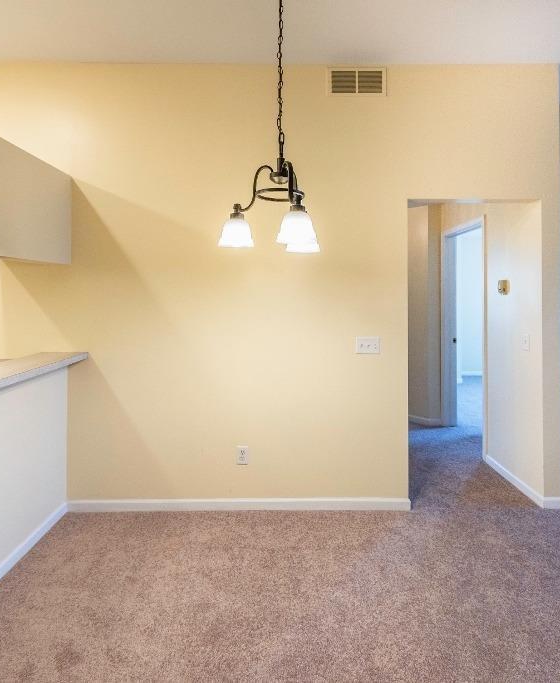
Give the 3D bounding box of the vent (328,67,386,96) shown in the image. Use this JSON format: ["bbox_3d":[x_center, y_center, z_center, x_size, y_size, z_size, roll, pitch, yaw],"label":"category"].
[{"bbox_3d":[0.521,-1.745,2.670,0.393,0.195,0.025,0,4,0],"label":"vent"}]

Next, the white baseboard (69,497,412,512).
[{"bbox_3d":[-0.271,1.097,2.670,2.300,0.090,0.020,0,4,0],"label":"white baseboard"}]

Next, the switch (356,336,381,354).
[{"bbox_3d":[0.592,0.026,2.675,0.162,0.119,0.014,0,4,0],"label":"switch"}]

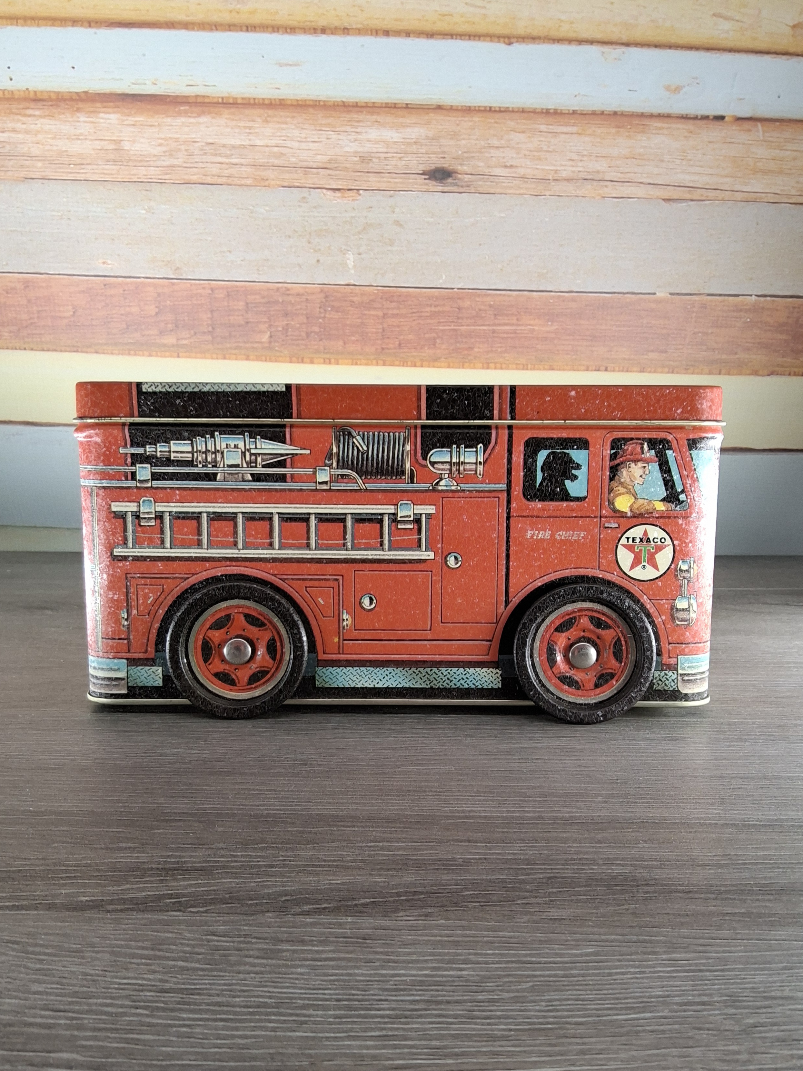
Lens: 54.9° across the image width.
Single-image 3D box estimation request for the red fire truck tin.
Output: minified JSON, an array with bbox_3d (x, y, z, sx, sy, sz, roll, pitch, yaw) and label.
[{"bbox_3d":[-0.001,0.001,0.293,0.212,0.106,0.112,0,7,0],"label":"red fire truck tin"}]

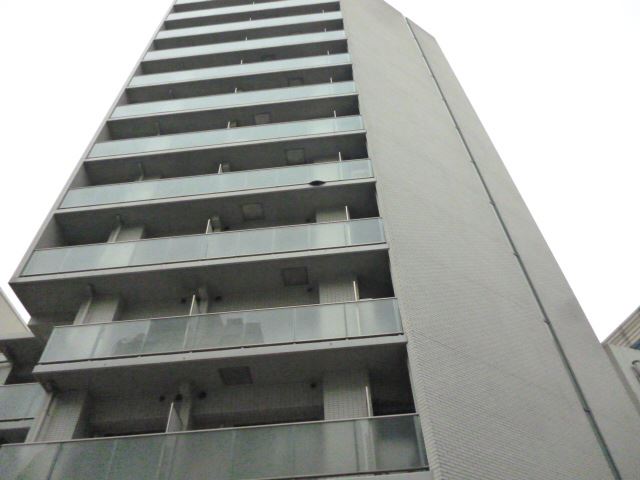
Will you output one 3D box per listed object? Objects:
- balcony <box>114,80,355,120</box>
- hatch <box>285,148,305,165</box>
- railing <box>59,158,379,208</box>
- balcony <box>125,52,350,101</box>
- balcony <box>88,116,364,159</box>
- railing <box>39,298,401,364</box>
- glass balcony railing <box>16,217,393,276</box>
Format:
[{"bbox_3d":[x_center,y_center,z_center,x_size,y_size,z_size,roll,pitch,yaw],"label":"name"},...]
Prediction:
[{"bbox_3d":[-3.390,-5.510,20.506,9.649,1.026,0.100,-5,-49,2],"label":"balcony"},{"bbox_3d":[-0.836,-2.889,18.012,0.628,0.060,0.620,-5,-49,2],"label":"hatch"},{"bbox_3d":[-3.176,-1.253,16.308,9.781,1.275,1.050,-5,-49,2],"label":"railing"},{"bbox_3d":[-3.452,-6.942,22.964,9.781,1.275,1.150,-5,-49,2],"label":"balcony"},{"bbox_3d":[-3.297,-3.601,18.299,9.649,1.026,0.100,-5,-49,2],"label":"balcony"},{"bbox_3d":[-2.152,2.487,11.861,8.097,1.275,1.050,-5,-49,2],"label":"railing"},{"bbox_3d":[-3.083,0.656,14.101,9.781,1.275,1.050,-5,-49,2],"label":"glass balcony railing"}]

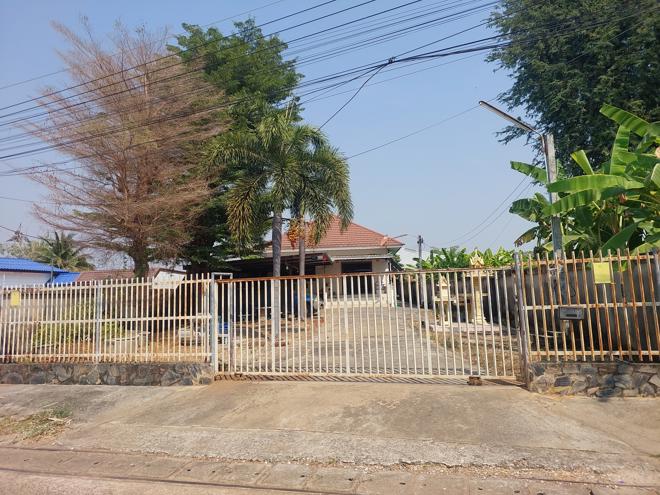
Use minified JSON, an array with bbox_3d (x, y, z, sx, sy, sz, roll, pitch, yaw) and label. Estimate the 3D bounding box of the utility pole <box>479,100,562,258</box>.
[{"bbox_3d":[2.936,-0.219,6.467,1.610,3.810,0.200,2,-8,-27],"label":"utility pole"}]

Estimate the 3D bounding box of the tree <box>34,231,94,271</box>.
[{"bbox_3d":[-23.006,2.695,37.993,5.300,8.260,5.200,2,-9,-31],"label":"tree"}]

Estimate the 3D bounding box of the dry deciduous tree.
[{"bbox_3d":[-6.555,-2.220,13.979,6.400,9.970,6.200,1,-8,-25],"label":"dry deciduous tree"}]

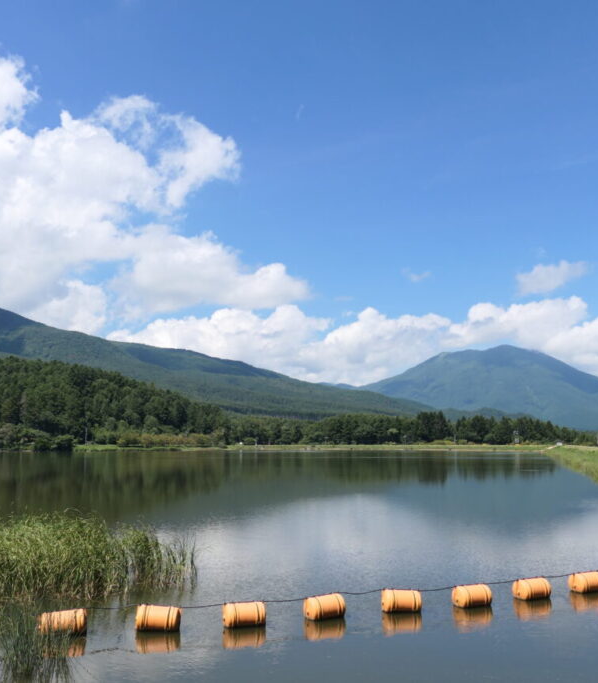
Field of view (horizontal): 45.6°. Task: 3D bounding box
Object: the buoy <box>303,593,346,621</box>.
[{"bbox_3d":[0.539,5.678,15.172,0.840,0.500,0.500,3,-9,-22],"label":"buoy"}]

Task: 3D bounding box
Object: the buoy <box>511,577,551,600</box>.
[{"bbox_3d":[5.514,5.906,16.866,0.840,0.500,0.500,3,-9,-21],"label":"buoy"}]

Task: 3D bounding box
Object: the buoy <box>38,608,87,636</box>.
[{"bbox_3d":[-4.643,5.522,13.981,0.840,0.500,0.500,1,-8,-7],"label":"buoy"}]

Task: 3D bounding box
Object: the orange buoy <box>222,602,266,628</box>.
[{"bbox_3d":[-1.125,5.592,14.535,0.840,0.500,0.500,2,-8,-13],"label":"orange buoy"}]

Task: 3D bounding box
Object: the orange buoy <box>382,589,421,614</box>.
[{"bbox_3d":[2.250,5.743,15.656,0.840,0.500,0.500,1,-8,-10],"label":"orange buoy"}]

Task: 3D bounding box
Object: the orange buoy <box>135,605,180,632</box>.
[{"bbox_3d":[-2.851,5.566,14.318,0.840,0.500,0.500,1,-8,-7],"label":"orange buoy"}]

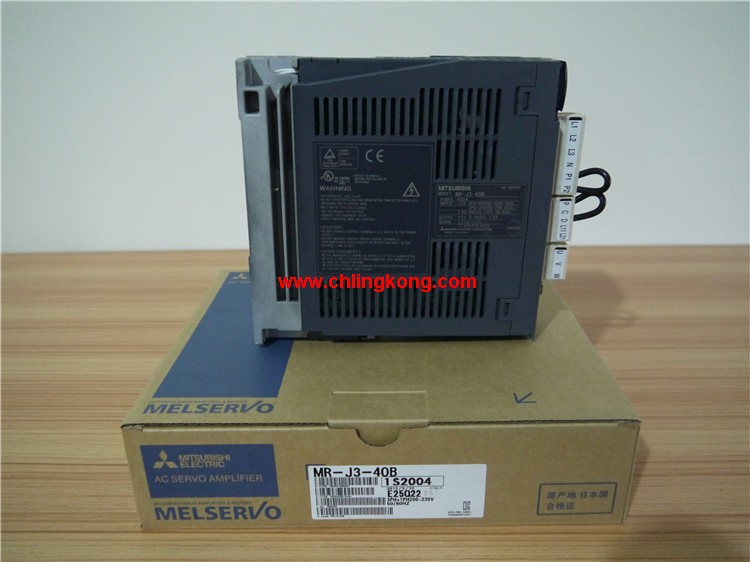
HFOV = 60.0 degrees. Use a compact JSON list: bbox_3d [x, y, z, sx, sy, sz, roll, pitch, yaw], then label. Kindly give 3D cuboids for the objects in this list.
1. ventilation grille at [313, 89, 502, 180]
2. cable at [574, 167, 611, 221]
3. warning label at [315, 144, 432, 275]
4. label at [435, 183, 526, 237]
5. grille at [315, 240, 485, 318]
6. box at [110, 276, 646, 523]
[{"bbox_3d":[0.018,-0.081,0.363,0.103,0.050,0.003,-1,21,-1],"label":"ventilation grille"},{"bbox_3d":[0.129,-0.051,0.384,0.019,0.032,0.011,-1,21,-1],"label":"cable"},{"bbox_3d":[-0.001,-0.040,0.371,0.065,0.077,0.002,0,21,3],"label":"warning label"},{"bbox_3d":[0.061,-0.041,0.378,0.052,0.032,0.001,-1,21,-1],"label":"label"},{"bbox_3d":[0.016,-0.001,0.388,0.099,0.050,0.004,0,21,3],"label":"grille"},{"bbox_3d":[0.004,0.061,0.436,0.258,0.065,0.218,-1,21,1],"label":"box"}]

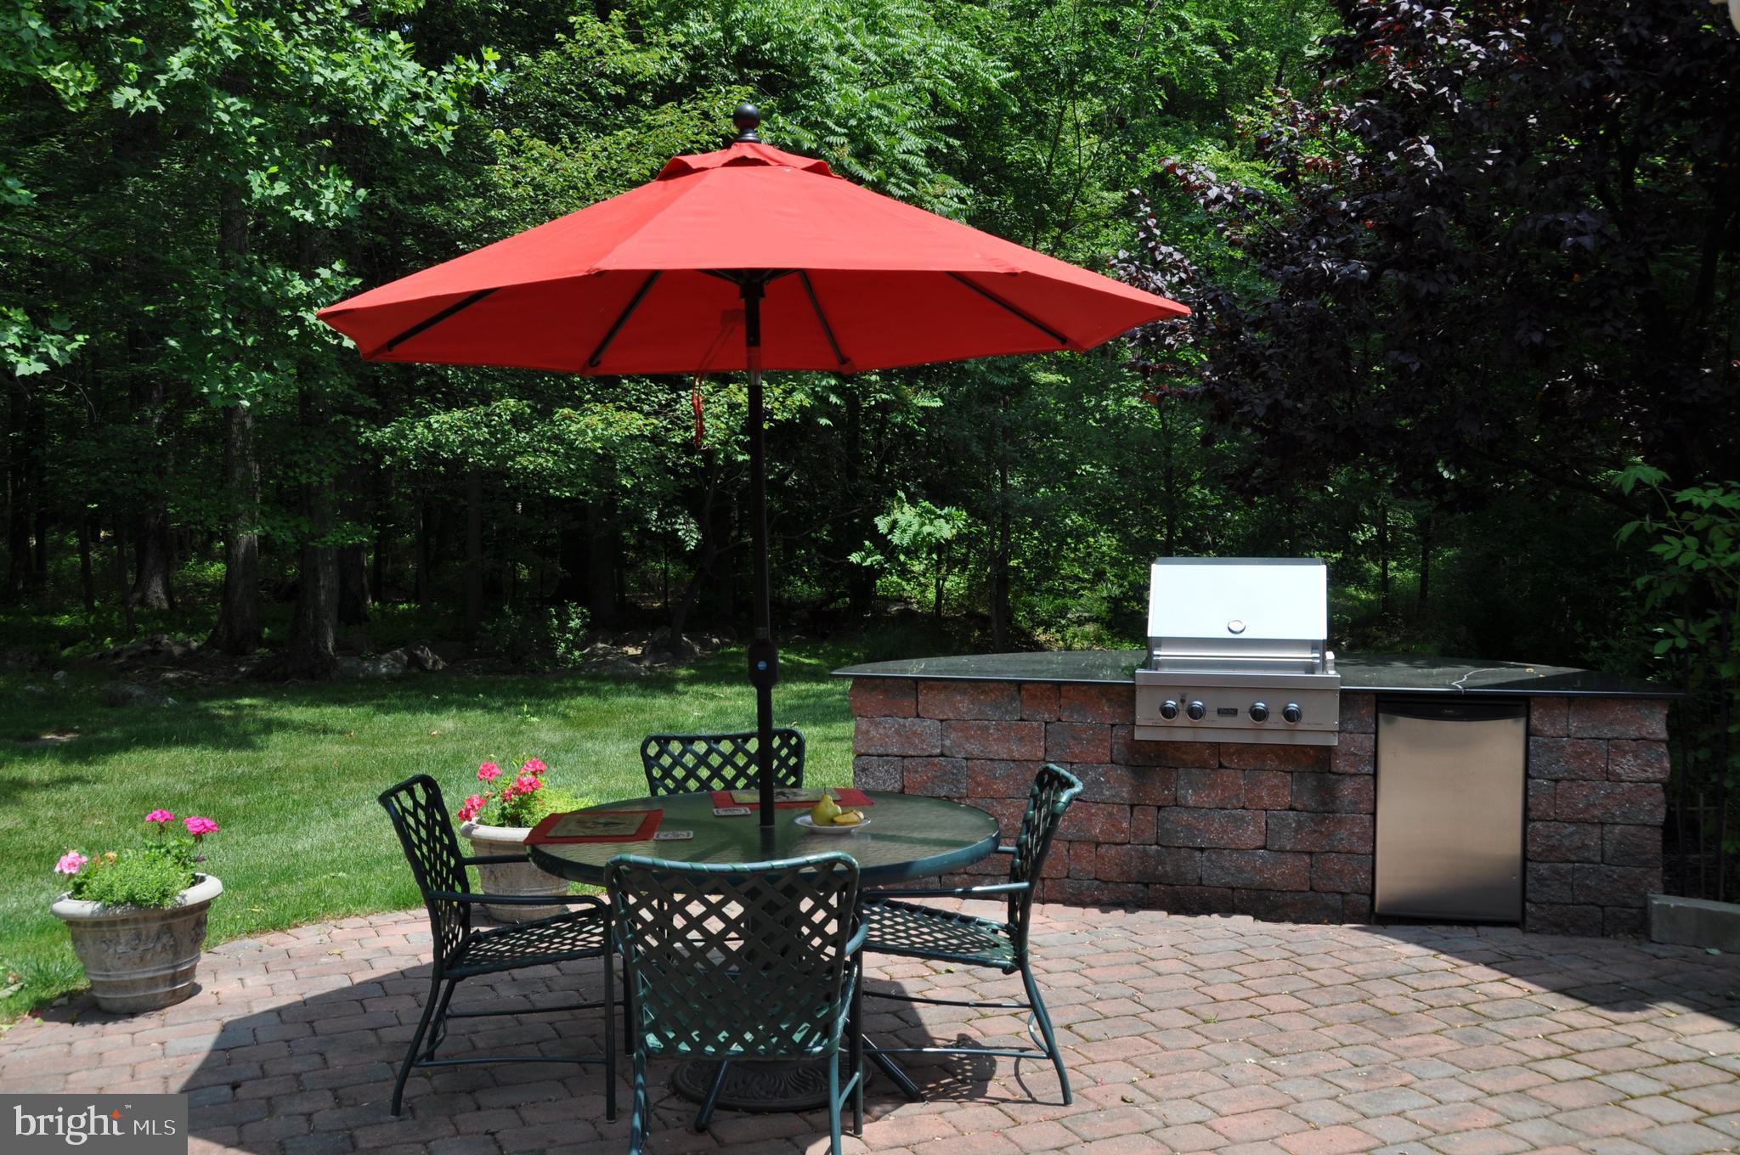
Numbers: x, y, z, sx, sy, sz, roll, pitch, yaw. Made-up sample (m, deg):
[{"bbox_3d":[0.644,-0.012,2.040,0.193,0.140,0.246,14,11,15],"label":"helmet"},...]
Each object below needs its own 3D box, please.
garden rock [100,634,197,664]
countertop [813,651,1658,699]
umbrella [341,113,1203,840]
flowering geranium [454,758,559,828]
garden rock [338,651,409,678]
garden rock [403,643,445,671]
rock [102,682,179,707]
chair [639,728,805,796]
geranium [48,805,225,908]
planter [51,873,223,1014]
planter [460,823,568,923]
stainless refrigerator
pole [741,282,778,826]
[{"bbox_3d":[-7.965,0.790,17.628,1.050,0.340,0.700,-1,2,-24],"label":"garden rock"},{"bbox_3d":[1.532,0.395,6.732,3.110,0.035,1.500,1,2,12],"label":"countertop"},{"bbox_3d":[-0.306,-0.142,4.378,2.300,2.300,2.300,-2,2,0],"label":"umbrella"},{"bbox_3d":[-1.467,0.869,6.428,0.430,0.260,0.400,-1,2,-14],"label":"flowering geranium"},{"bbox_3d":[-5.250,0.912,16.832,0.780,0.300,0.520,-1,2,-18],"label":"garden rock"},{"bbox_3d":[-4.451,0.793,16.047,0.406,0.271,0.350,0,2,-16],"label":"garden rock"},{"bbox_3d":[-5.853,0.933,12.981,0.610,0.207,0.450,-1,2,-24],"label":"rock"},{"bbox_3d":[-0.400,0.962,4.990,0.570,0.840,0.610,-1,2,-17],"label":"chair"},{"bbox_3d":[-2.407,0.921,5.228,0.510,0.280,0.460,-1,2,-25],"label":"geranium"},{"bbox_3d":[-2.283,1.153,4.996,0.488,0.355,0.488,0,2,0],"label":"planter"},{"bbox_3d":[-1.310,1.123,6.087,0.492,0.340,0.492,0,2,0],"label":"planter"},{"bbox_3d":[2.197,0.851,6.135,0.525,0.837,0.530,1,2,12],"label":"stainless refrigerator"},{"bbox_3d":[-0.301,0.178,4.387,0.070,1.900,0.070,-2,2,0],"label":"pole"}]

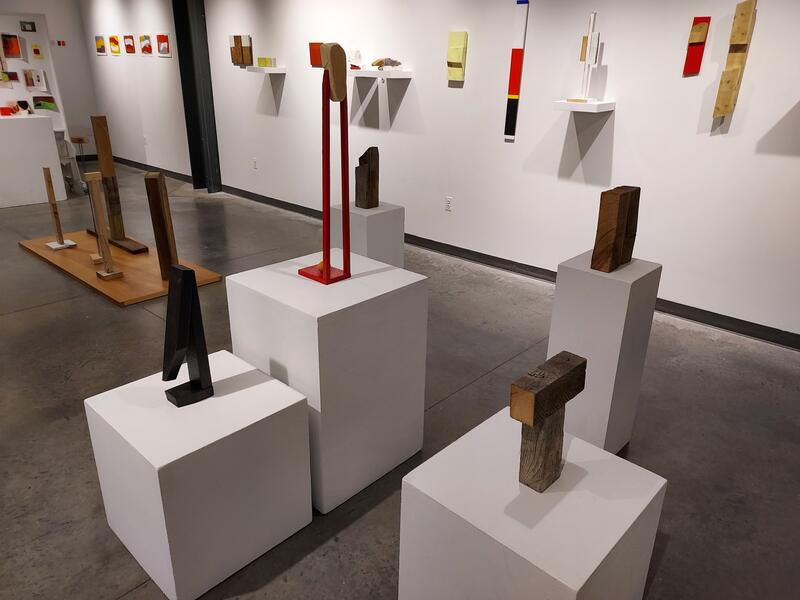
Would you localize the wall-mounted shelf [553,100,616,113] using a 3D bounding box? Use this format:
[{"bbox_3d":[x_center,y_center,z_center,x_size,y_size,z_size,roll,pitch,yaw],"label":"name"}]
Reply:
[{"bbox_3d":[1.281,-1.351,3.865,0.325,0.055,0.298,20,28,40],"label":"wall-mounted shelf"}]

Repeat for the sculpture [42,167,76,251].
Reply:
[{"bbox_3d":[-2.915,-0.780,4.688,0.212,0.655,0.192,20,28,40],"label":"sculpture"}]

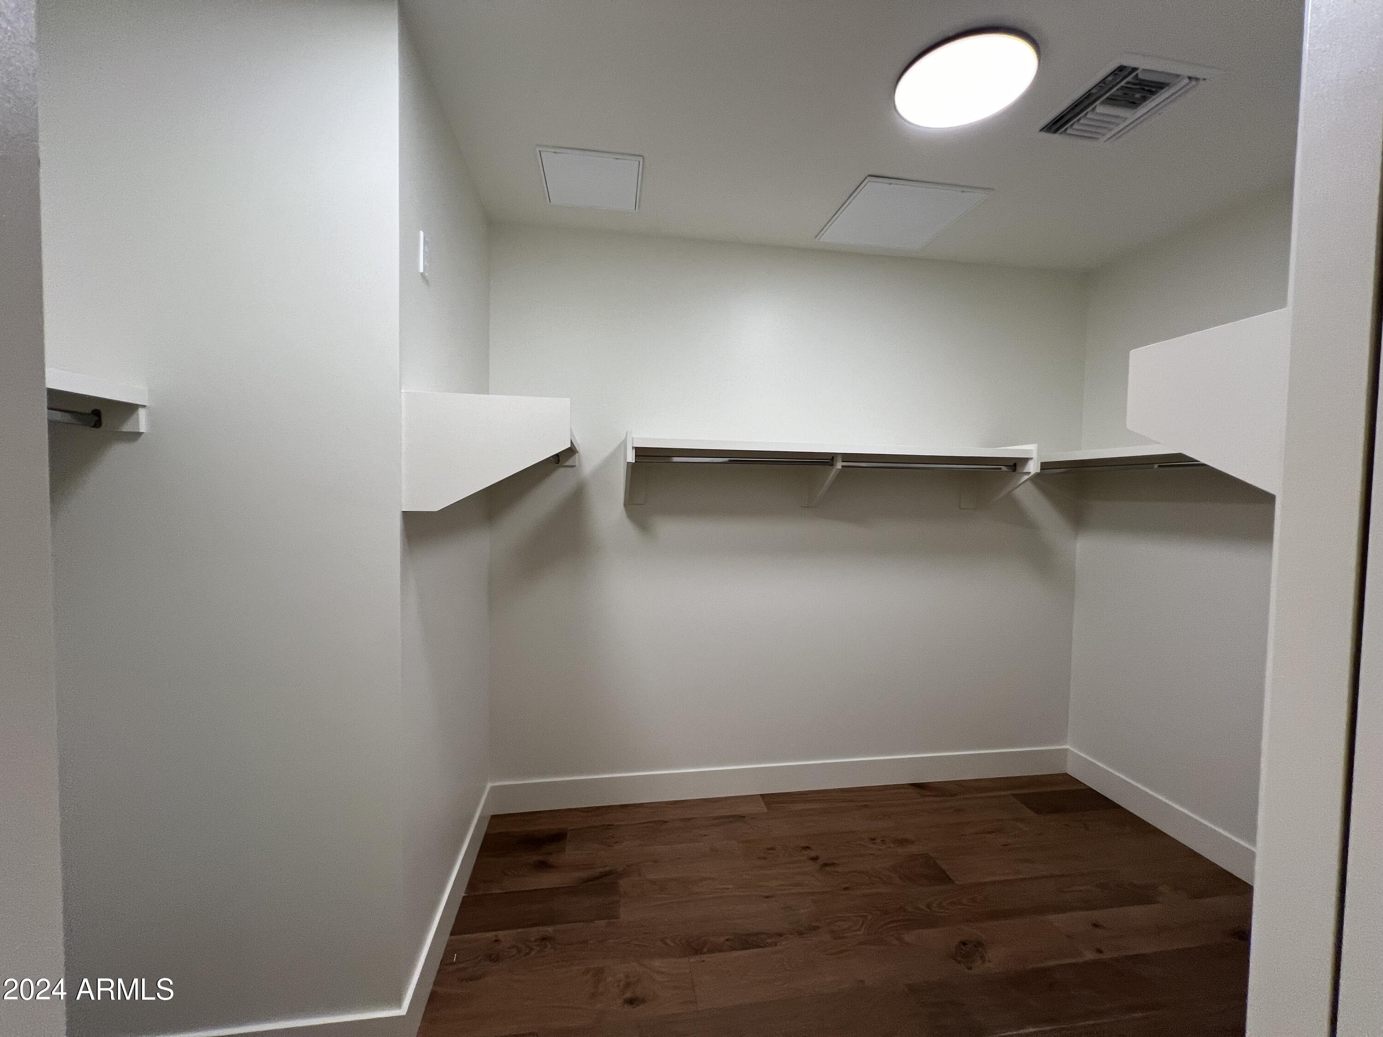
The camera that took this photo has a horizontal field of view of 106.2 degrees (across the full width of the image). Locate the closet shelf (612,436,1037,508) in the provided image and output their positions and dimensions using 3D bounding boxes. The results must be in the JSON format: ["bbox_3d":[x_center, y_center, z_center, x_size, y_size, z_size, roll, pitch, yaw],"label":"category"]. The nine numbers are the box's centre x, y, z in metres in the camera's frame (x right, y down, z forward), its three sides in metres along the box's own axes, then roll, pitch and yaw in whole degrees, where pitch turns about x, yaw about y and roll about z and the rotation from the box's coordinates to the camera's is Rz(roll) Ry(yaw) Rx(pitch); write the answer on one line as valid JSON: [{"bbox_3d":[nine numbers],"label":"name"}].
[{"bbox_3d":[0.596,-0.188,2.252,1.750,0.284,0.311,0,2,-9],"label":"closet shelf"}]

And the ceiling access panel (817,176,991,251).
[{"bbox_3d":[0.825,-1.207,2.087,0.487,0.020,0.470,0,2,-9],"label":"ceiling access panel"}]

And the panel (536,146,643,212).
[{"bbox_3d":[-0.358,-1.216,1.883,0.349,0.020,0.342,0,2,-9],"label":"panel"}]

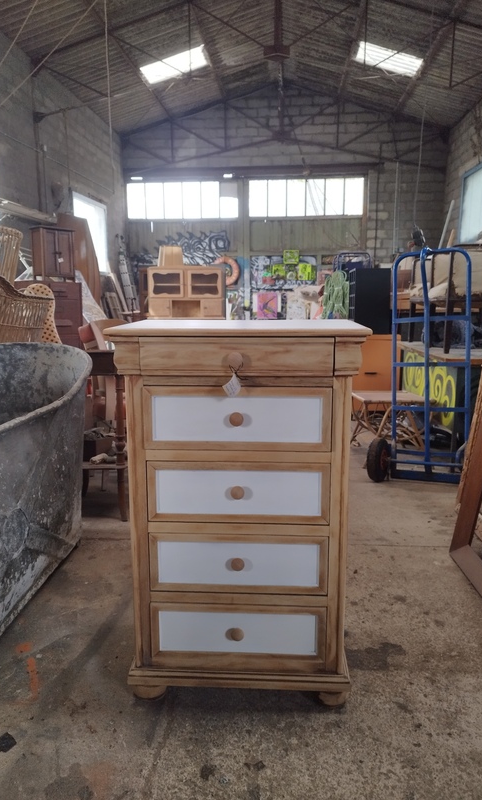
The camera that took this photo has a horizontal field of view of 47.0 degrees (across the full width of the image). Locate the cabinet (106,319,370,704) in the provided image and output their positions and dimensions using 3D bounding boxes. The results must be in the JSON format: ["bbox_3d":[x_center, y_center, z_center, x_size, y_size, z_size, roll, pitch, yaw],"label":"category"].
[{"bbox_3d":[0.001,0.307,1.621,0.644,1.049,0.405,1,12,3],"label":"cabinet"}]

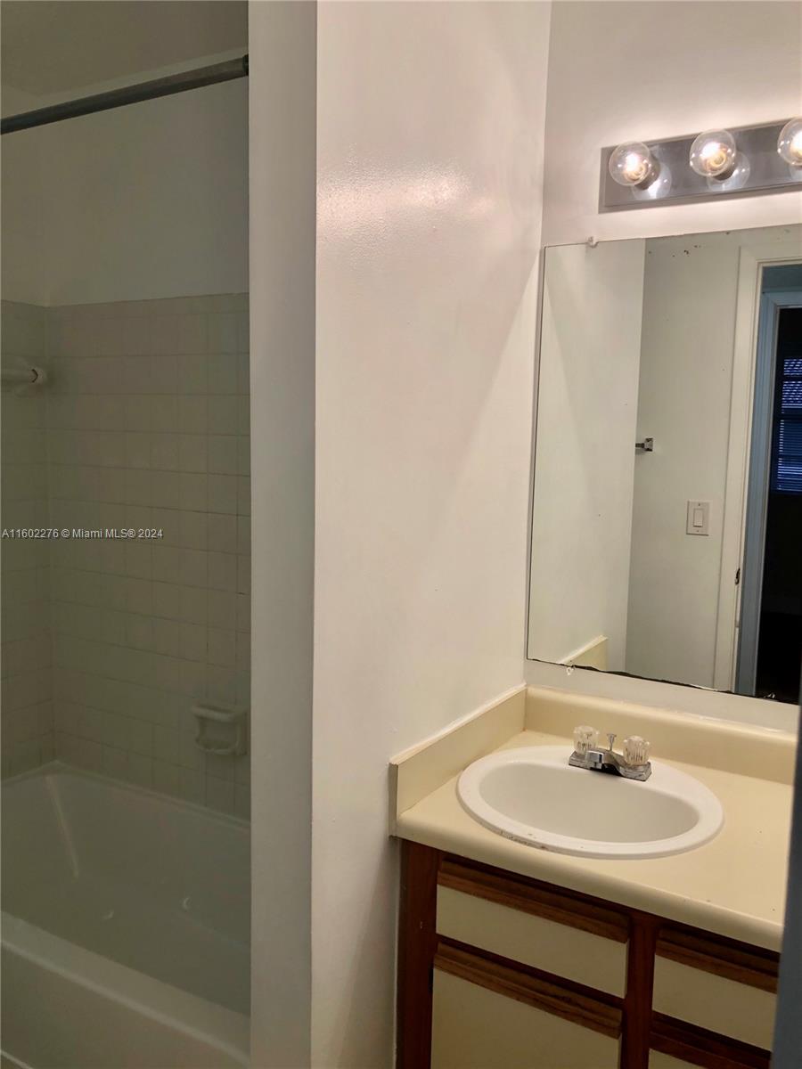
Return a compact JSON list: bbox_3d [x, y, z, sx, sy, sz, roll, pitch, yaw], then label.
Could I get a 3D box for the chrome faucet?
[{"bbox_3d":[0.399,0.434,1.690,0.156,0.076,0.132,5,7,31],"label":"chrome faucet"}]

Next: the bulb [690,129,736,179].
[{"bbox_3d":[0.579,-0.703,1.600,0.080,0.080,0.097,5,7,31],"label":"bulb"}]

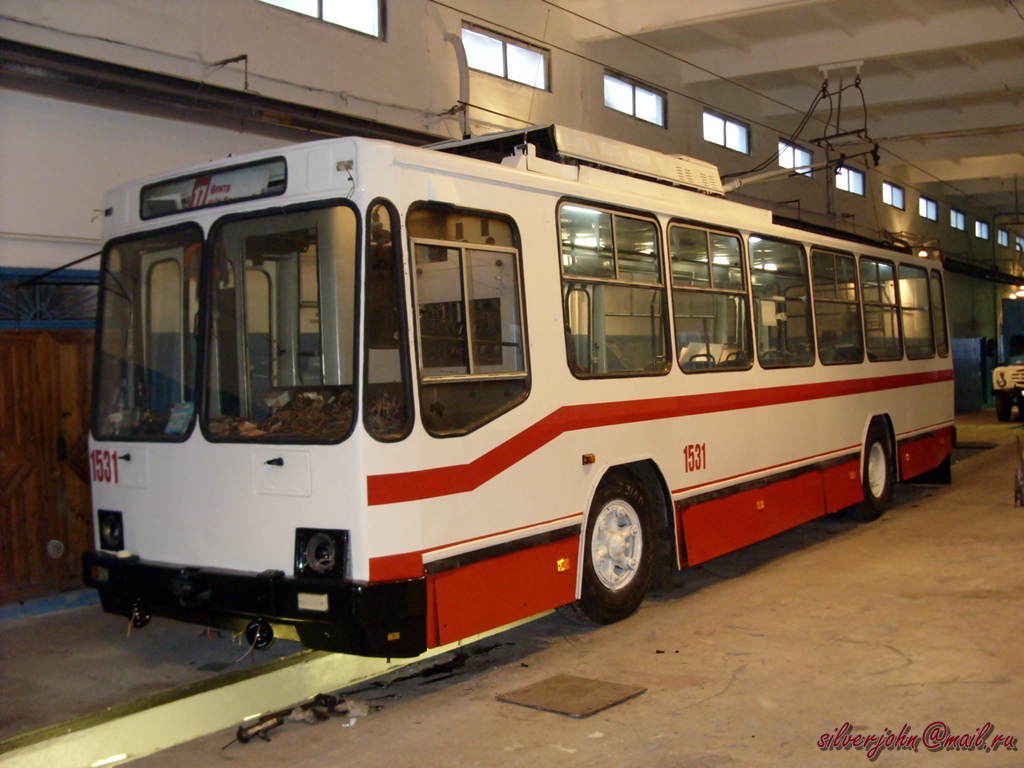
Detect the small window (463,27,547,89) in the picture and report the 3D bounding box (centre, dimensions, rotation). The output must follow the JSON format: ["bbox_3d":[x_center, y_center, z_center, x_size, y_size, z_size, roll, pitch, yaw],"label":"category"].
[{"bbox_3d":[-0.073,-3.811,13.220,0.120,0.460,1.700,-2,1,35],"label":"small window"}]

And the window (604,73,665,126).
[{"bbox_3d":[1.734,-3.982,15.834,0.120,0.460,1.700,-2,1,35],"label":"window"}]

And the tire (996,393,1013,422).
[{"bbox_3d":[11.626,0.402,26.499,0.270,0.980,0.980,-2,1,35],"label":"tire"}]

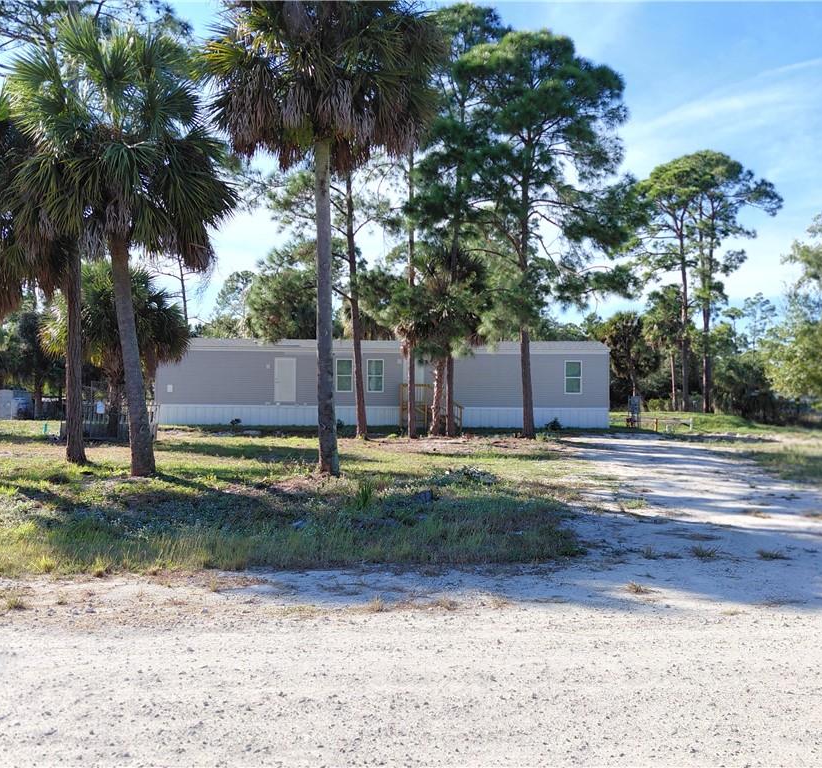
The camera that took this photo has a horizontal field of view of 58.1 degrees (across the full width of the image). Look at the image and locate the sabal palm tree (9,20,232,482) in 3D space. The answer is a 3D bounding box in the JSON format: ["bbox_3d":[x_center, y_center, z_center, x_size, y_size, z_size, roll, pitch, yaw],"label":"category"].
[{"bbox_3d":[-5.598,-2.678,14.300,4.300,8.800,4.200,0,0,0],"label":"sabal palm tree"}]

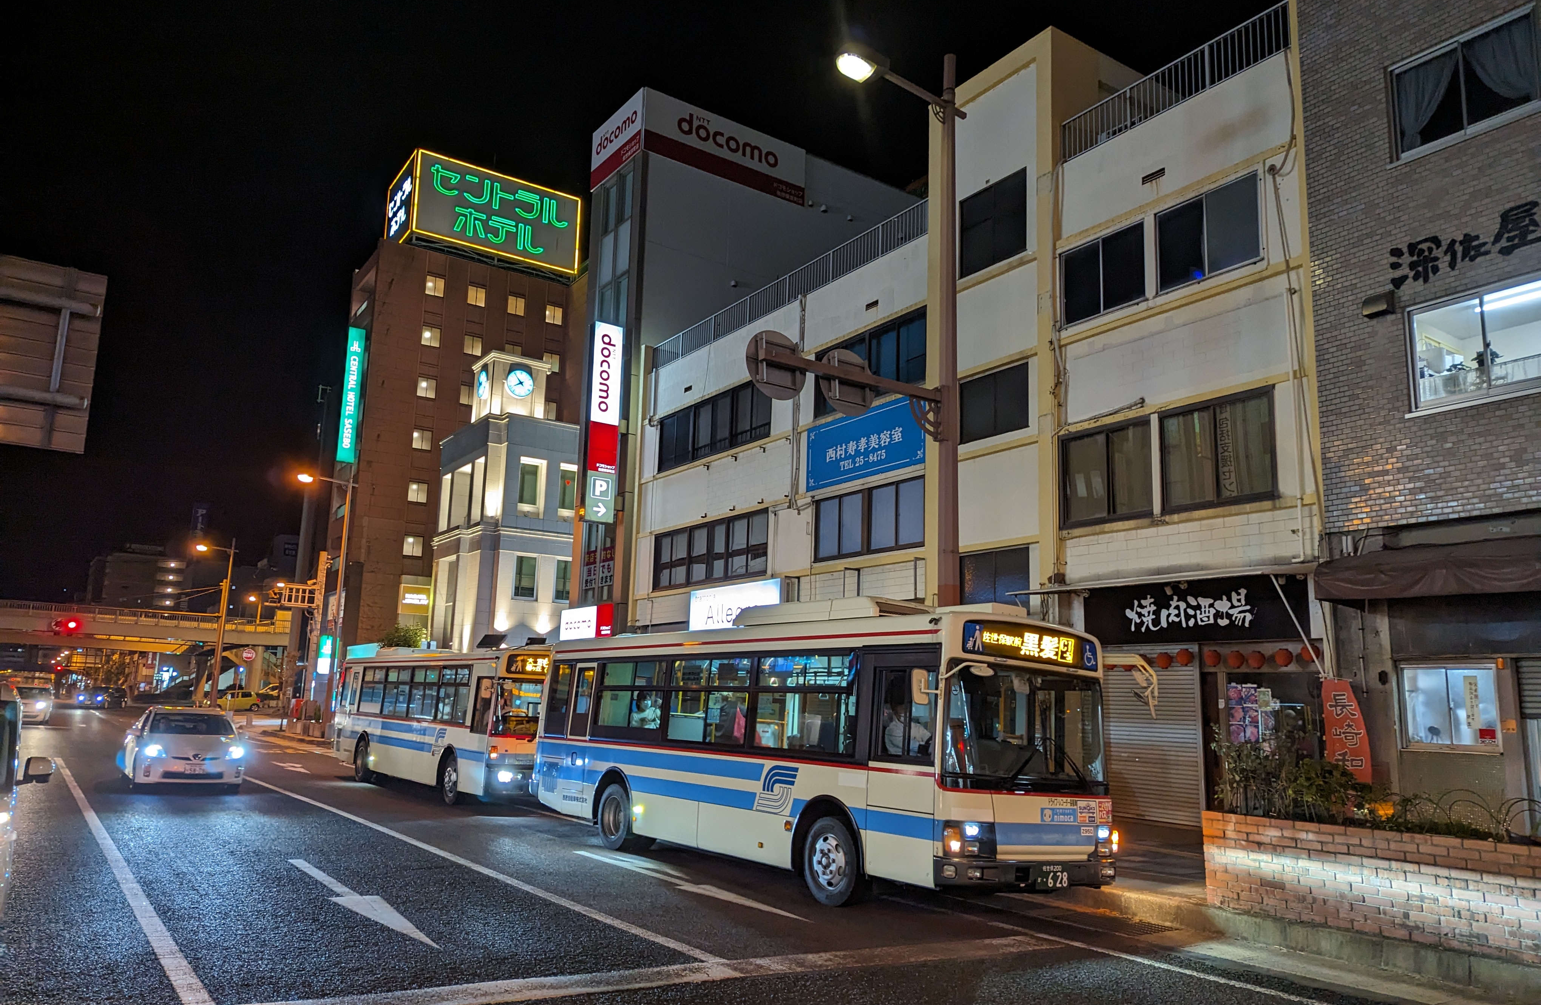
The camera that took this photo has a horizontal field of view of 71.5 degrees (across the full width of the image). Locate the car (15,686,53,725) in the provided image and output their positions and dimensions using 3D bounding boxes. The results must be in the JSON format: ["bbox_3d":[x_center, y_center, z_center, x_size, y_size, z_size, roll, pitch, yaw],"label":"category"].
[{"bbox_3d":[-36.115,9.882,52.237,1.720,1.750,4.400,9,-13,-34],"label":"car"}]

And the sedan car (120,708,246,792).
[{"bbox_3d":[-11.500,4.820,20.950,1.760,1.490,4.460,9,-13,-33],"label":"sedan car"}]

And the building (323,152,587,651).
[{"bbox_3d":[-19.847,-4.091,67.484,12.400,33.700,7.000,8,-12,-33],"label":"building"}]

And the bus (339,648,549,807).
[{"bbox_3d":[-6.563,4.559,22.624,2.380,2.950,9.900,10,-13,-35],"label":"bus"}]

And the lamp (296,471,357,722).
[{"bbox_3d":[-17.360,3.579,40.709,2.505,10.495,0.400,9,-12,-34],"label":"lamp"}]

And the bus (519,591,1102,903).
[{"bbox_3d":[0.002,3.011,13.559,2.320,3.000,8.800,10,-13,-36],"label":"bus"}]

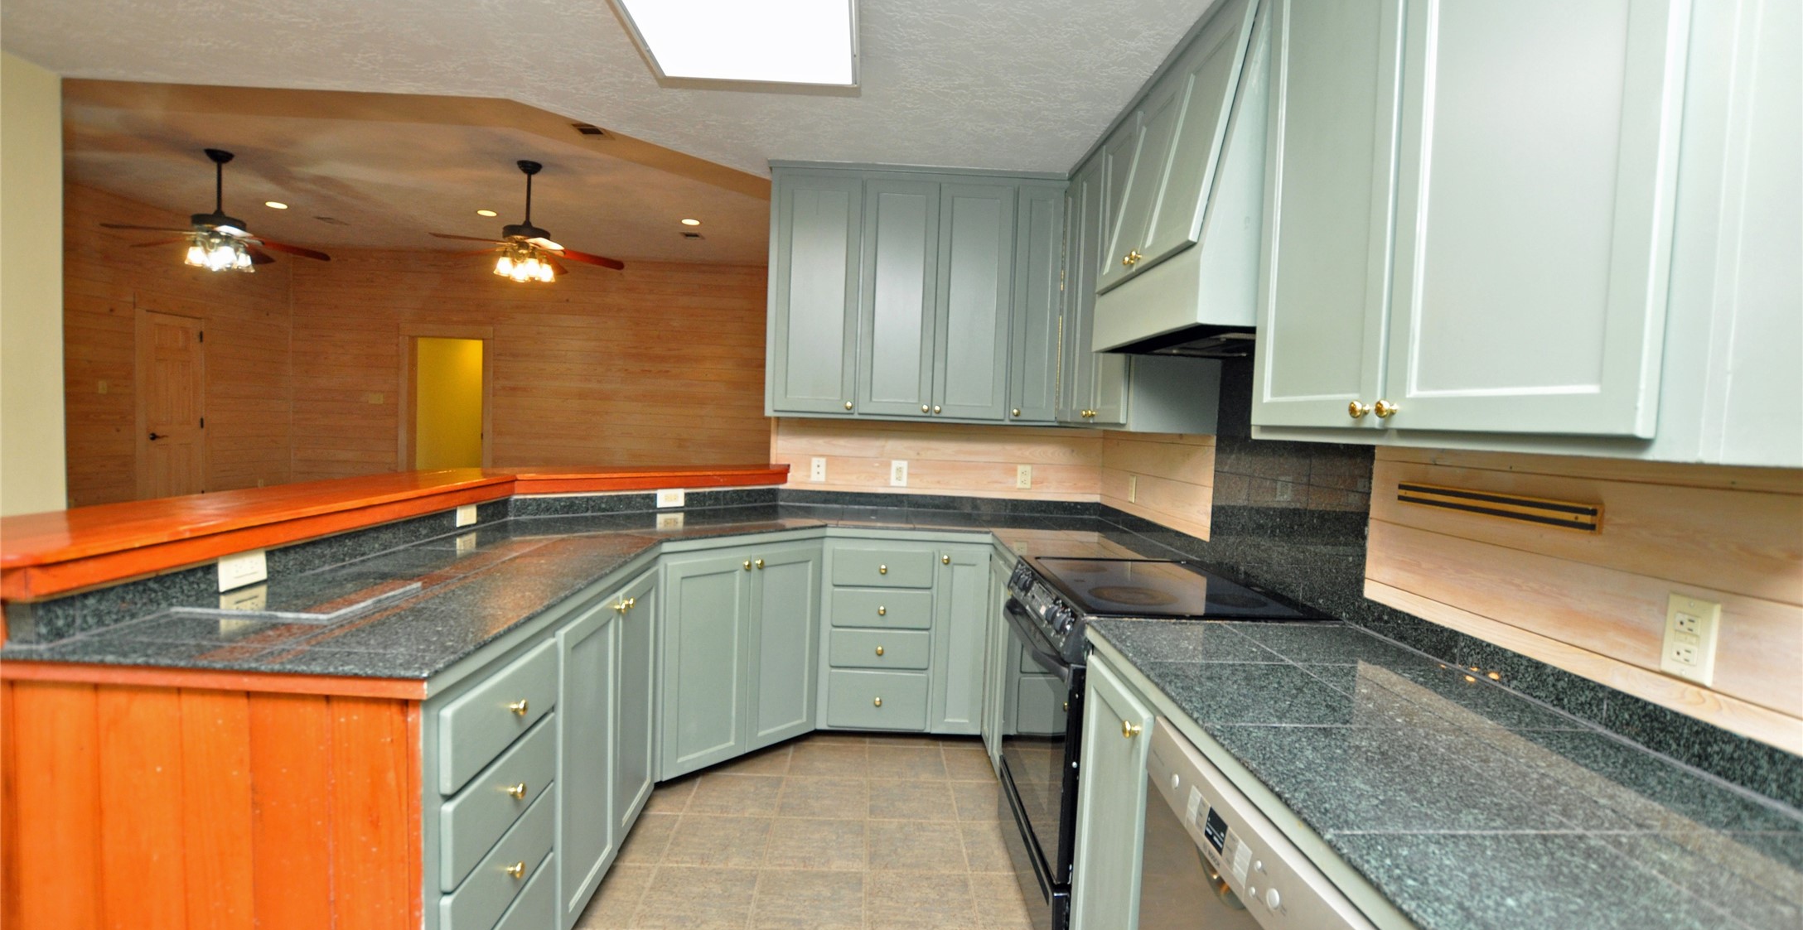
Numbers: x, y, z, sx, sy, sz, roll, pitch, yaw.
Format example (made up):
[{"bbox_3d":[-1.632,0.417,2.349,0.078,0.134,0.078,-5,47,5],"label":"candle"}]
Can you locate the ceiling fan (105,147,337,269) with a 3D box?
[{"bbox_3d":[-5.064,-1.896,5.567,1.290,0.900,1.290,2,3,-2],"label":"ceiling fan"}]

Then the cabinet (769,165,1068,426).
[{"bbox_3d":[0.064,-0.765,3.471,1.325,1.130,0.310,2,3,-2],"label":"cabinet"}]

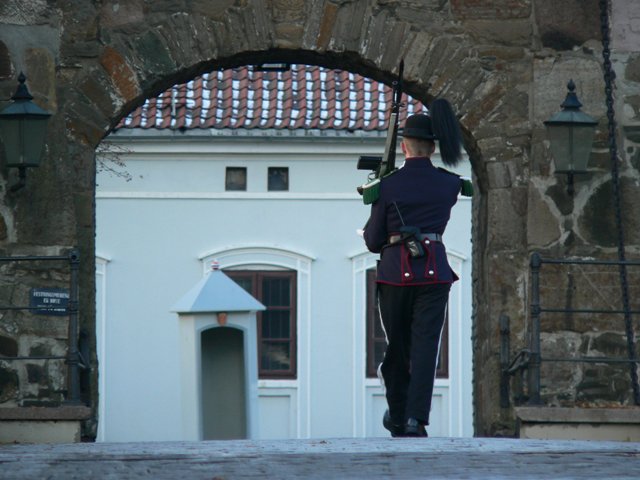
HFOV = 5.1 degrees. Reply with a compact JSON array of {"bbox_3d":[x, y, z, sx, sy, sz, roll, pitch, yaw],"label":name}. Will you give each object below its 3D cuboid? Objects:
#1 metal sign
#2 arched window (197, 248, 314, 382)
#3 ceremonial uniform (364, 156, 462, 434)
[{"bbox_3d":[-1.722,0.402,46.100,0.280,0.175,0.020,2,-1,0],"label":"metal sign"},{"bbox_3d":[-0.907,1.050,102.500,1.620,1.920,0.200,0,-1,0],"label":"arched window"},{"bbox_3d":[0.543,0.319,41.200,0.580,1.610,0.480,0,-1,-10],"label":"ceremonial uniform"}]

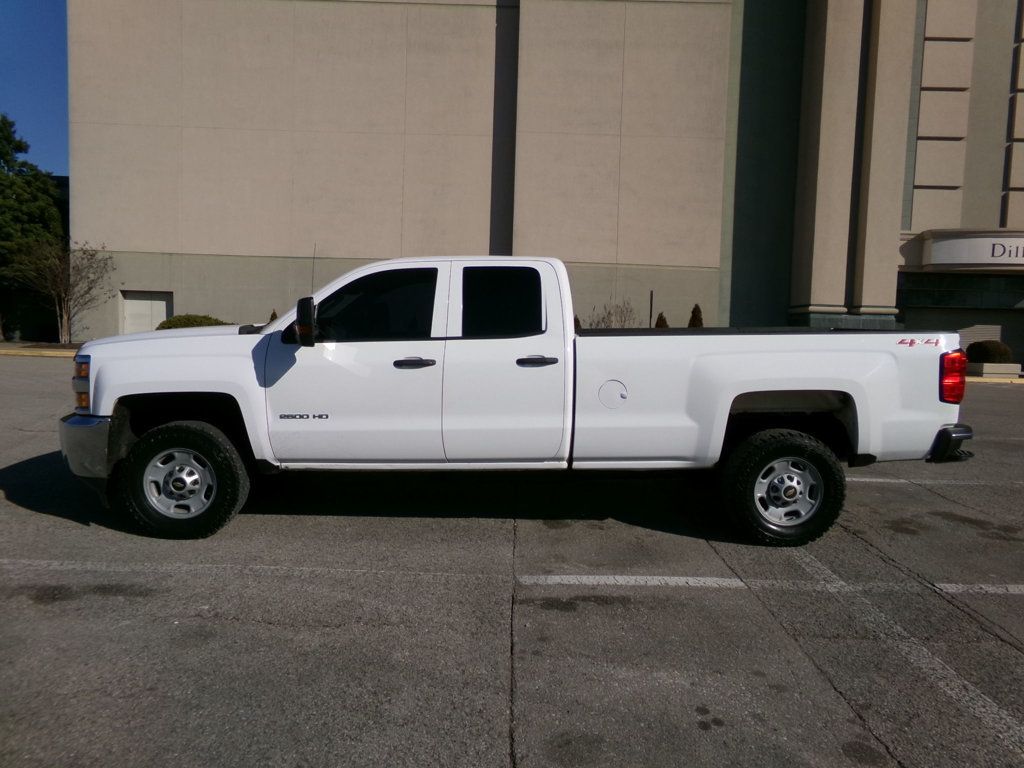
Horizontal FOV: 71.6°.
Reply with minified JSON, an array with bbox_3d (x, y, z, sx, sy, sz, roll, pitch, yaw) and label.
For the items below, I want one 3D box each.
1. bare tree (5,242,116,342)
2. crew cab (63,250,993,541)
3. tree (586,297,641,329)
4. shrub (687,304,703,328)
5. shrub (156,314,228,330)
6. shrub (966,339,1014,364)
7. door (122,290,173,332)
[{"bbox_3d":[-15.933,-3.239,25.000,3.800,3.650,3.600,2,5,0],"label":"bare tree"},{"bbox_3d":[-0.009,-0.012,5.574,6.320,1.980,2.120,1,5,-2],"label":"crew cab"},{"bbox_3d":[3.510,-1.904,24.800,1.800,2.100,1.600,2,5,0],"label":"tree"},{"bbox_3d":[6.341,-1.750,24.600,0.650,1.950,0.650,2,5,0],"label":"shrub"},{"bbox_3d":[-11.250,-1.866,25.000,2.600,1.200,2.000,2,5,0],"label":"shrub"},{"bbox_3d":[13.748,-0.891,20.400,1.350,0.780,1.300,2,5,0],"label":"shrub"},{"bbox_3d":[-13.964,-2.529,27.200,1.930,2.100,0.120,2,5,0],"label":"door"}]

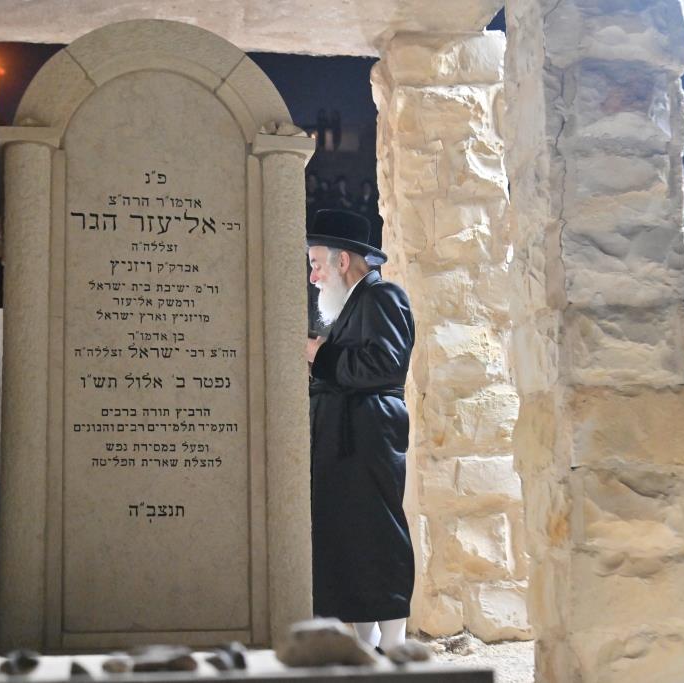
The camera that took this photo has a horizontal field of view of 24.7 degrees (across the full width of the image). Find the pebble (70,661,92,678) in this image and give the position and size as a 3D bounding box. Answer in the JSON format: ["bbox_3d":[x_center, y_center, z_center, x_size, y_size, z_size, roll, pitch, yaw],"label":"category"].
[{"bbox_3d":[-0.328,0.413,1.970,0.026,0.018,0.025,1,-10,-9],"label":"pebble"}]

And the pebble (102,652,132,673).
[{"bbox_3d":[-0.294,0.421,2.050,0.036,0.021,0.032,1,-10,-9],"label":"pebble"}]

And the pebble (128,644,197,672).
[{"bbox_3d":[-0.236,0.415,2.050,0.085,0.029,0.055,1,-10,-9],"label":"pebble"}]

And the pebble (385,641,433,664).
[{"bbox_3d":[0.088,0.408,2.050,0.056,0.025,0.045,1,-10,-9],"label":"pebble"}]

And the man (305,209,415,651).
[{"bbox_3d":[0.027,0.332,5.900,0.480,1.703,0.520,1,-10,-11],"label":"man"}]

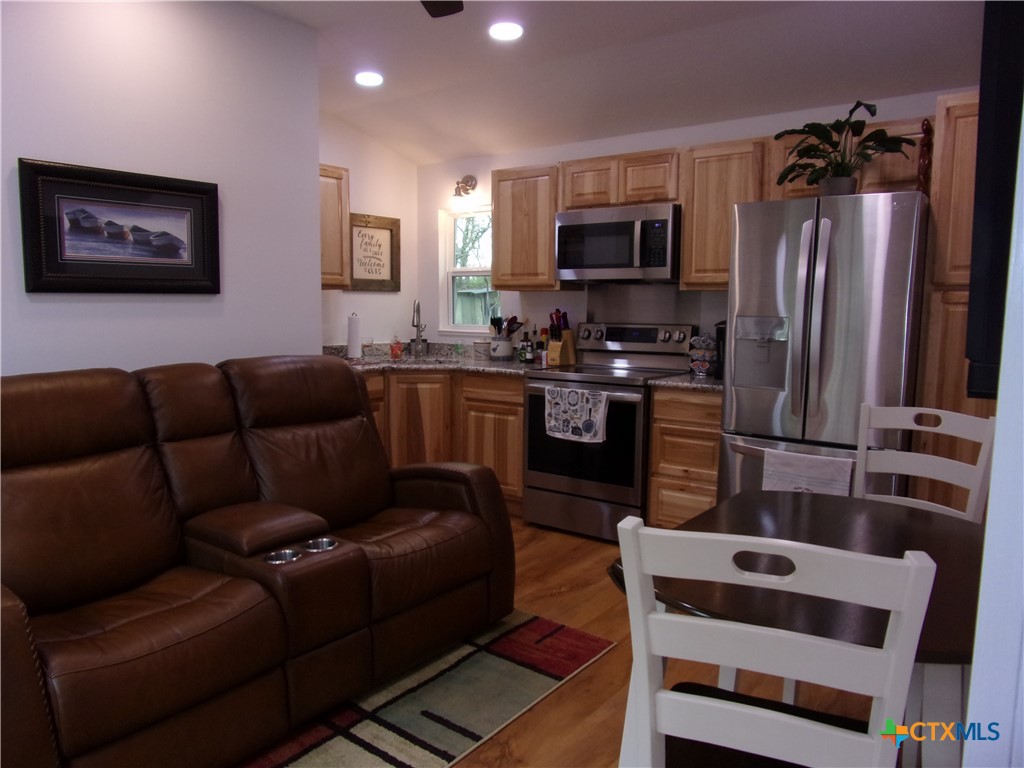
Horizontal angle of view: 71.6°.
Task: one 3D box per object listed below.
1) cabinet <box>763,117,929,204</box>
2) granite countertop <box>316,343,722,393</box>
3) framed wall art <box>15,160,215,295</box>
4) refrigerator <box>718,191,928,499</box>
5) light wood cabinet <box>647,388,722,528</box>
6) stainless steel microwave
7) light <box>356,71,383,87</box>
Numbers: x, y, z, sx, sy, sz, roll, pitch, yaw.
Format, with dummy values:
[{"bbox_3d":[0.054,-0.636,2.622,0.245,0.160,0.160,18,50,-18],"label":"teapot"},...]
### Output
[{"bbox_3d":[1.661,-1.027,3.450,0.755,0.380,0.325,5,8,34],"label":"cabinet"},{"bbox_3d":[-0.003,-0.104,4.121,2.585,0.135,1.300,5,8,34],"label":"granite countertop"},{"bbox_3d":[-1.524,-0.598,2.829,0.035,0.471,0.759,5,9,35],"label":"framed wall art"},{"bbox_3d":[1.488,0.055,3.363,0.755,1.770,0.790,5,8,34],"label":"refrigerator"},{"bbox_3d":[1.079,0.419,3.837,0.425,0.835,0.630,5,8,34],"label":"light wood cabinet"},{"bbox_3d":[0.679,-0.826,4.264,0.754,0.401,0.405,5,9,35],"label":"stainless steel microwave"},{"bbox_3d":[-0.833,-1.776,4.142,0.165,0.030,0.165,7,-2,0],"label":"light"}]

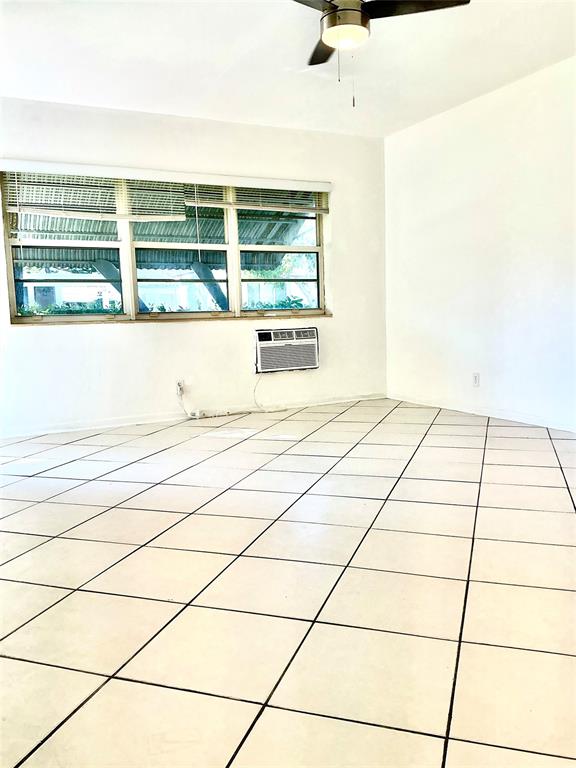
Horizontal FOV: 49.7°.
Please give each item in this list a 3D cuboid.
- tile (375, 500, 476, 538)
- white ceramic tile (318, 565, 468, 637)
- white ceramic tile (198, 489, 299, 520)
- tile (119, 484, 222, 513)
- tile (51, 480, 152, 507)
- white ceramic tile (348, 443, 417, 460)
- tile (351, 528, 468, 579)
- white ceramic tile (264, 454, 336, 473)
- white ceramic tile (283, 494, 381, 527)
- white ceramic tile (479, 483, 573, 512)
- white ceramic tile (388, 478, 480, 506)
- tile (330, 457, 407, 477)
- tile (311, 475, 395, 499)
[{"bbox_3d":[0.586,0.566,2.615,0.396,0.012,0.396,0,6,19],"label":"tile"},{"bbox_3d":[0.335,0.668,1.908,0.400,0.015,0.400,0,6,19],"label":"white ceramic tile"},{"bbox_3d":[-0.172,0.560,2.871,0.396,0.012,0.396,0,6,19],"label":"white ceramic tile"},{"bbox_3d":[-0.552,0.556,2.998,0.396,0.012,0.396,0,6,19],"label":"tile"},{"bbox_3d":[-0.949,0.569,3.201,0.400,0.015,0.400,0,6,19],"label":"tile"},{"bbox_3d":[0.603,0.445,3.959,0.400,0.015,0.400,0,6,19],"label":"white ceramic tile"},{"bbox_3d":[0.458,0.610,2.239,0.396,0.012,0.396,0,6,19],"label":"tile"},{"bbox_3d":[0.086,0.486,3.706,0.400,0.015,0.400,0,6,19],"label":"white ceramic tile"},{"bbox_3d":[0.210,0.577,2.807,0.400,0.015,0.400,0,6,19],"label":"white ceramic tile"},{"bbox_3d":[1.114,0.538,2.928,0.400,0.015,0.400,0,6,19],"label":"white ceramic tile"},{"bbox_3d":[0.713,0.523,2.992,0.396,0.012,0.396,0,6,19],"label":"white ceramic tile"},{"bbox_3d":[0.461,0.476,3.496,0.396,0.012,0.396,0,6,19],"label":"tile"},{"bbox_3d":[0.341,0.533,3.191,0.400,0.015,0.400,0,6,19],"label":"tile"}]

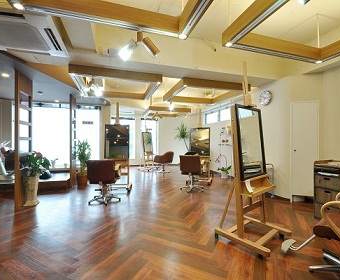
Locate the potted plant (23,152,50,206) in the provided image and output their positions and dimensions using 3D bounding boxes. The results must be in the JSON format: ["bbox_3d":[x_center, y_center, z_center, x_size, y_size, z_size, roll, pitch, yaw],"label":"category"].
[{"bbox_3d":[-2.573,0.717,3.363,0.460,0.980,0.460,0,0,-27],"label":"potted plant"}]

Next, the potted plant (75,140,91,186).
[{"bbox_3d":[-2.383,0.597,4.784,0.400,1.240,0.400,0,0,-23],"label":"potted plant"}]

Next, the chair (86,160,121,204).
[{"bbox_3d":[-1.260,0.775,3.420,0.590,0.810,0.740,0,0,-3],"label":"chair"}]

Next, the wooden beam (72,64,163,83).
[{"bbox_3d":[-0.860,-1.101,2.983,1.500,0.137,0.090,0,0,-18],"label":"wooden beam"}]

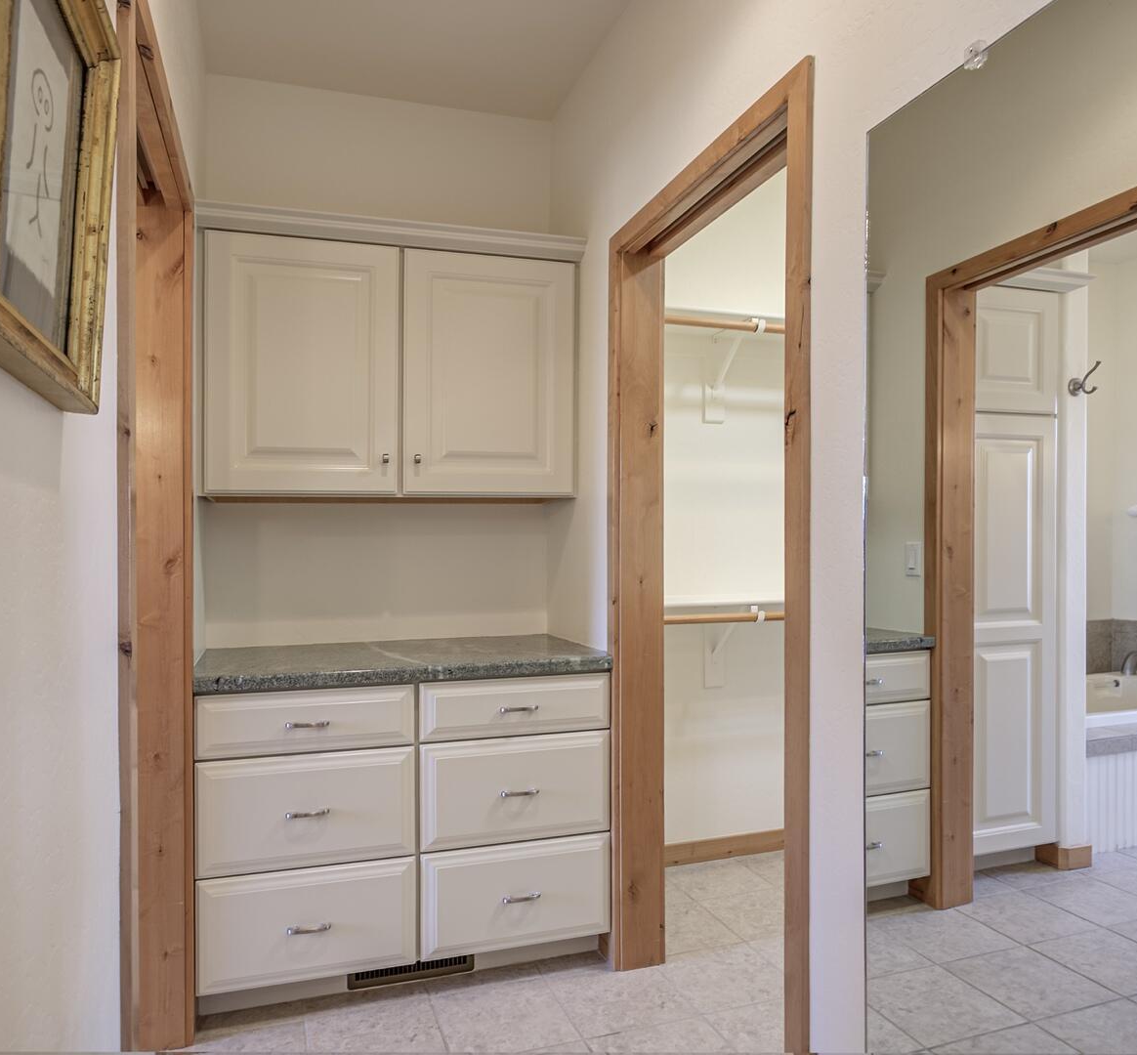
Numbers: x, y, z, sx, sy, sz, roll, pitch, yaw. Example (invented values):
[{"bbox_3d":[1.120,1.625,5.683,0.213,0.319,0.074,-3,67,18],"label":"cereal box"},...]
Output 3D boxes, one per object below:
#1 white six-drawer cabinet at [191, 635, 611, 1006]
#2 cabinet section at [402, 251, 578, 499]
[{"bbox_3d":[-0.486,0.829,2.386,1.124,0.913,0.534,0,0,-17],"label":"white six-drawer cabinet"},{"bbox_3d":[-0.294,-0.492,2.737,0.577,0.788,0.306,0,1,-17],"label":"cabinet section"}]

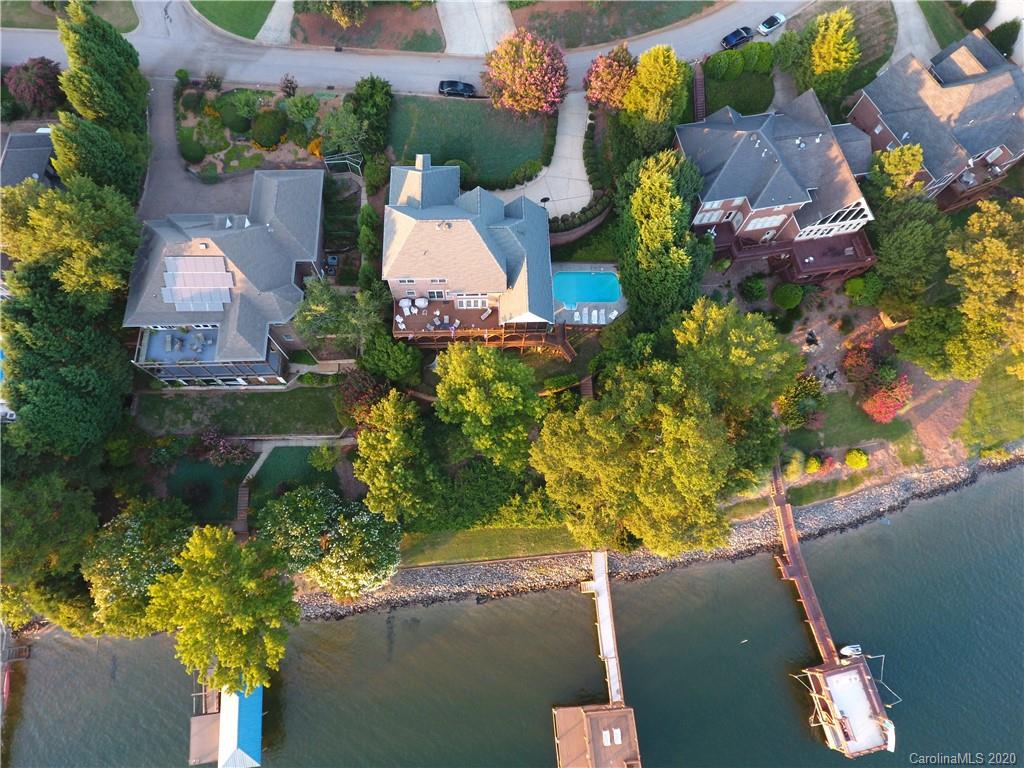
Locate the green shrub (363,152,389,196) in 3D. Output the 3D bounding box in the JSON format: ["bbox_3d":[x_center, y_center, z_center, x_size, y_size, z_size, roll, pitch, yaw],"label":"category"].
[{"bbox_3d":[-16.930,-26.300,73.970,3.420,4.500,4.860,1,70,-2],"label":"green shrub"}]

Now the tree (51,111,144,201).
[{"bbox_3d":[-47.185,-25.915,67.948,7.400,11.500,7.800,0,70,0],"label":"tree"}]

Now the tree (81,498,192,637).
[{"bbox_3d":[-39.640,19.430,63.380,10.070,11.000,13.000,1,70,-2],"label":"tree"}]

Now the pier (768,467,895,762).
[{"bbox_3d":[33.461,24.044,64.757,6.729,4.600,29.730,-11,70,-6],"label":"pier"}]

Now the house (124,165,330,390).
[{"bbox_3d":[-32.820,-13.700,70.110,20.500,14.500,24.500,1,70,-2],"label":"house"}]

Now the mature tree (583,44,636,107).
[{"bbox_3d":[12.380,-38.730,74.880,6.600,6.800,8.010,1,70,-2],"label":"mature tree"}]

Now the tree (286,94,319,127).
[{"bbox_3d":[-26.297,-34.194,74.224,4.059,4.000,4.258,0,70,0],"label":"tree"}]

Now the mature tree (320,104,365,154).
[{"bbox_3d":[-20.841,-31.408,73.686,5.400,5.500,6.000,1,69,-2],"label":"mature tree"}]

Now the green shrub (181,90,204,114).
[{"bbox_3d":[-40.625,-35.799,75.245,2.700,2.200,2.800,1,69,-2],"label":"green shrub"}]

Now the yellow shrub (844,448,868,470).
[{"bbox_3d":[39.209,8.588,67.343,2.546,1.600,2.525,0,70,0],"label":"yellow shrub"}]

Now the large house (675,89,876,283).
[{"bbox_3d":[31.367,-22.631,68.122,20.800,12.200,19.000,-10,70,-4],"label":"large house"}]

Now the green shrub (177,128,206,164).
[{"bbox_3d":[-39.837,-29.543,73.568,3.400,2.500,4.400,0,70,0],"label":"green shrub"}]

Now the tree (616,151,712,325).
[{"bbox_3d":[16.770,-16.160,66.620,9.860,17.000,18.420,1,70,-2],"label":"tree"}]

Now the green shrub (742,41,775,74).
[{"bbox_3d":[33.201,-43.986,79.709,4.050,3.000,4.400,1,69,-2],"label":"green shrub"}]

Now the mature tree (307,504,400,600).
[{"bbox_3d":[-16.229,17.343,61.487,9.464,7.800,9.690,0,70,0],"label":"mature tree"}]

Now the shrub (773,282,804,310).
[{"bbox_3d":[32.229,-10.205,68.979,3.555,2.300,3.460,0,70,0],"label":"shrub"}]

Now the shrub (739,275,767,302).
[{"bbox_3d":[30.406,-12.206,74.823,3.300,2.700,3.300,1,69,-2],"label":"shrub"}]

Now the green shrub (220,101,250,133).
[{"bbox_3d":[-35.116,-33.862,74.897,3.650,2.900,3.800,1,69,-2],"label":"green shrub"}]

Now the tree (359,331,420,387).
[{"bbox_3d":[-14.500,-2.960,70.960,7.550,6.000,6.870,1,70,-2],"label":"tree"}]

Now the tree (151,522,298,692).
[{"bbox_3d":[-29.240,23.060,61.330,14.140,14.000,15.950,1,70,-2],"label":"tree"}]

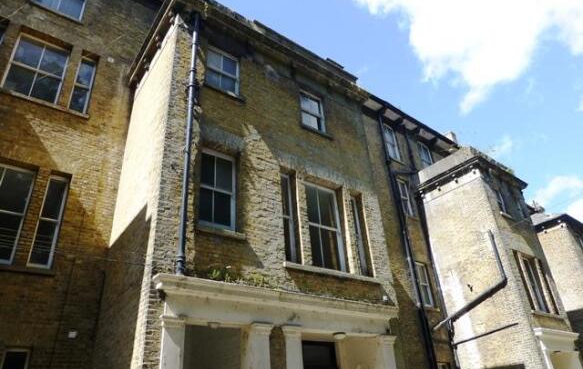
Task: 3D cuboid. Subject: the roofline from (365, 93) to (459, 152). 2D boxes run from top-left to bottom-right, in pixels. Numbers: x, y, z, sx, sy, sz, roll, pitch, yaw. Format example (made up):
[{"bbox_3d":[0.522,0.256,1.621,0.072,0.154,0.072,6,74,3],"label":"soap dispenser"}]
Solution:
[{"bbox_3d":[6.134,-2.881,20.510,7.400,0.770,0.590,18,-36,-34],"label":"roofline"}]

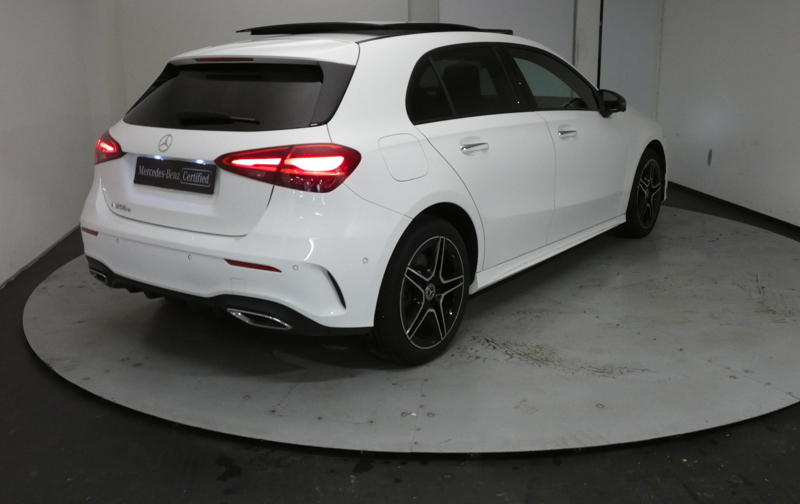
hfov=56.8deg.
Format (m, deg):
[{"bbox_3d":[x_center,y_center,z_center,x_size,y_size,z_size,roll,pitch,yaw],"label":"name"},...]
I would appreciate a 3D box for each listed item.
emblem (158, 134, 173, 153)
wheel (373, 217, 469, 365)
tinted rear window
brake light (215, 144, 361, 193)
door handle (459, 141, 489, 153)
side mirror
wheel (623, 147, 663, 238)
[{"bbox_3d":[-0.943,-0.437,2.979,0.085,0.085,0.014,9,-14,35],"label":"emblem"},{"bbox_3d":[0.063,0.158,3.184,0.230,0.650,0.650,9,18,35],"label":"wheel"},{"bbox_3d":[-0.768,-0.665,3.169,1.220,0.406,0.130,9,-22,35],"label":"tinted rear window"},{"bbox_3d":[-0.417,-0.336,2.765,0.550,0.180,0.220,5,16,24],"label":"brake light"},{"bbox_3d":[0.316,-0.458,3.216,0.050,0.046,0.245,9,18,35],"label":"door handle"},{"bbox_3d":[1.227,-0.863,4.293,0.200,0.165,0.160,9,18,35],"label":"side mirror"},{"bbox_3d":[1.688,-0.426,5.297,0.230,0.650,0.650,9,18,35],"label":"wheel"}]

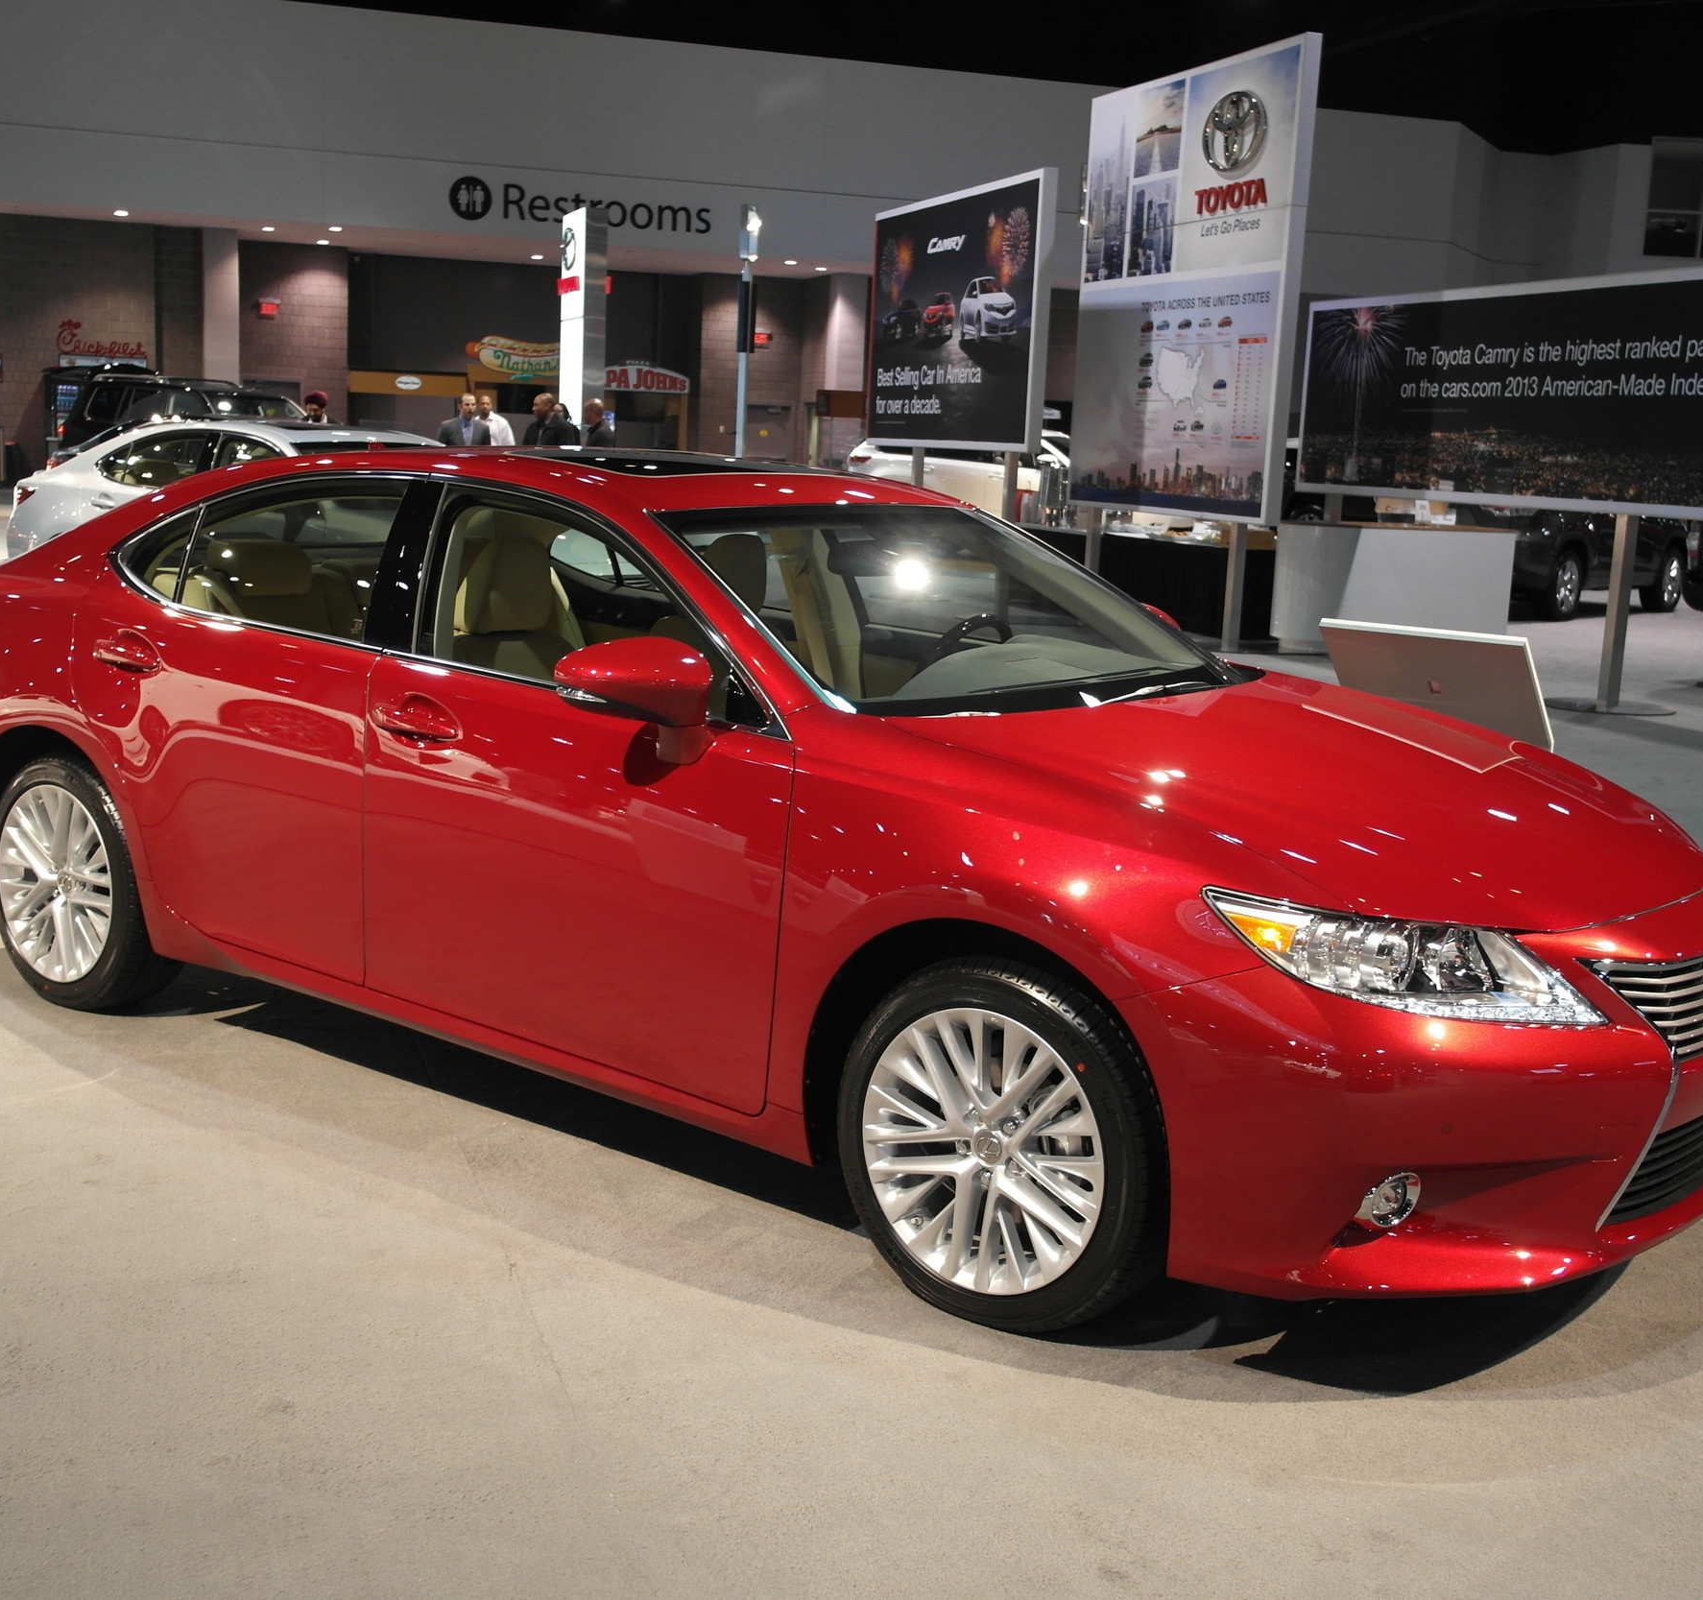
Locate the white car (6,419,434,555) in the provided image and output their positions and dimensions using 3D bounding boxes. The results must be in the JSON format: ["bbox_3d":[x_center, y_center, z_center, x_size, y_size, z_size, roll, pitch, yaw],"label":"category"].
[{"bbox_3d":[-3.491,-1.707,13.167,4.860,1.460,1.820,9,12,32],"label":"white car"}]

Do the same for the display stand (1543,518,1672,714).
[{"bbox_3d":[5.299,-1.308,13.772,0.900,1.330,0.900,-1,11,-22],"label":"display stand"}]

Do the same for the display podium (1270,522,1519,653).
[{"bbox_3d":[4.662,-1.930,17.912,2.500,1.060,0.750,-3,11,-29],"label":"display podium"}]

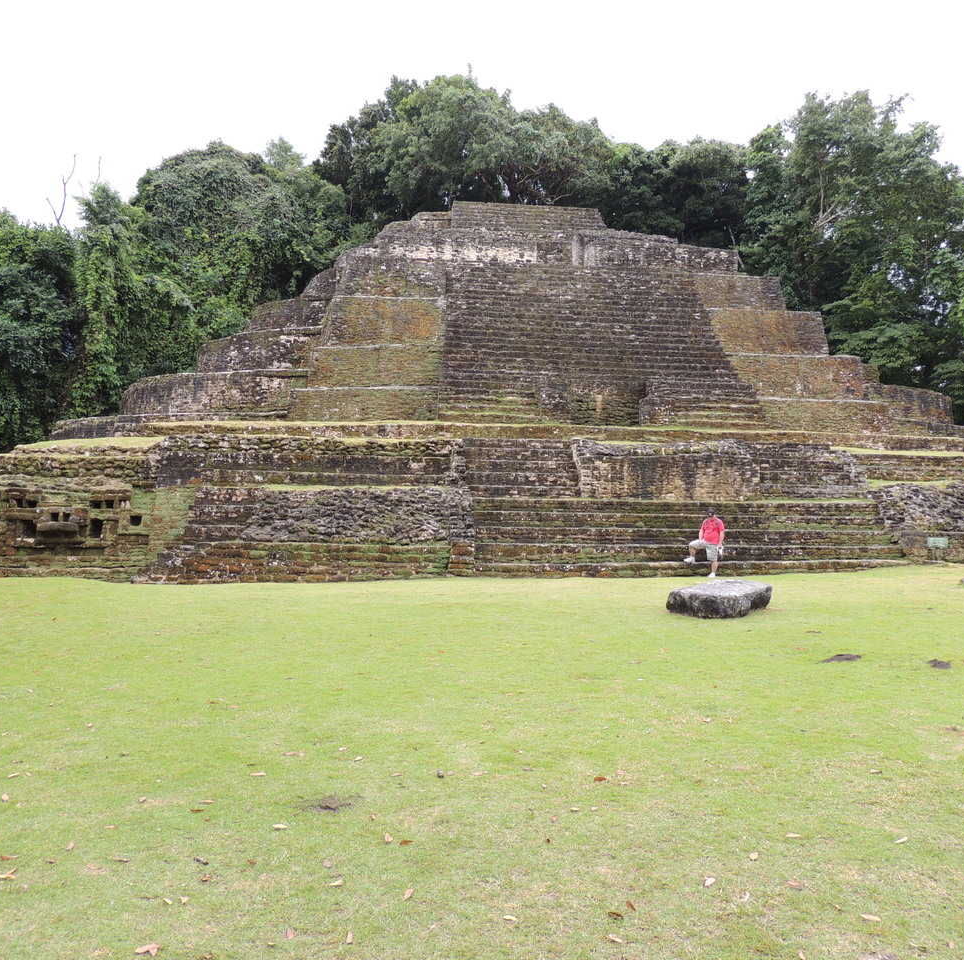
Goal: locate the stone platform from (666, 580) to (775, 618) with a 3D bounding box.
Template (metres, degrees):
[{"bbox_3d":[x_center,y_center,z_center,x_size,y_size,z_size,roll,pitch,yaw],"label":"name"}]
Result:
[{"bbox_3d":[4.290,2.109,15.687,1.178,0.394,2.102,-1,-2,34],"label":"stone platform"}]

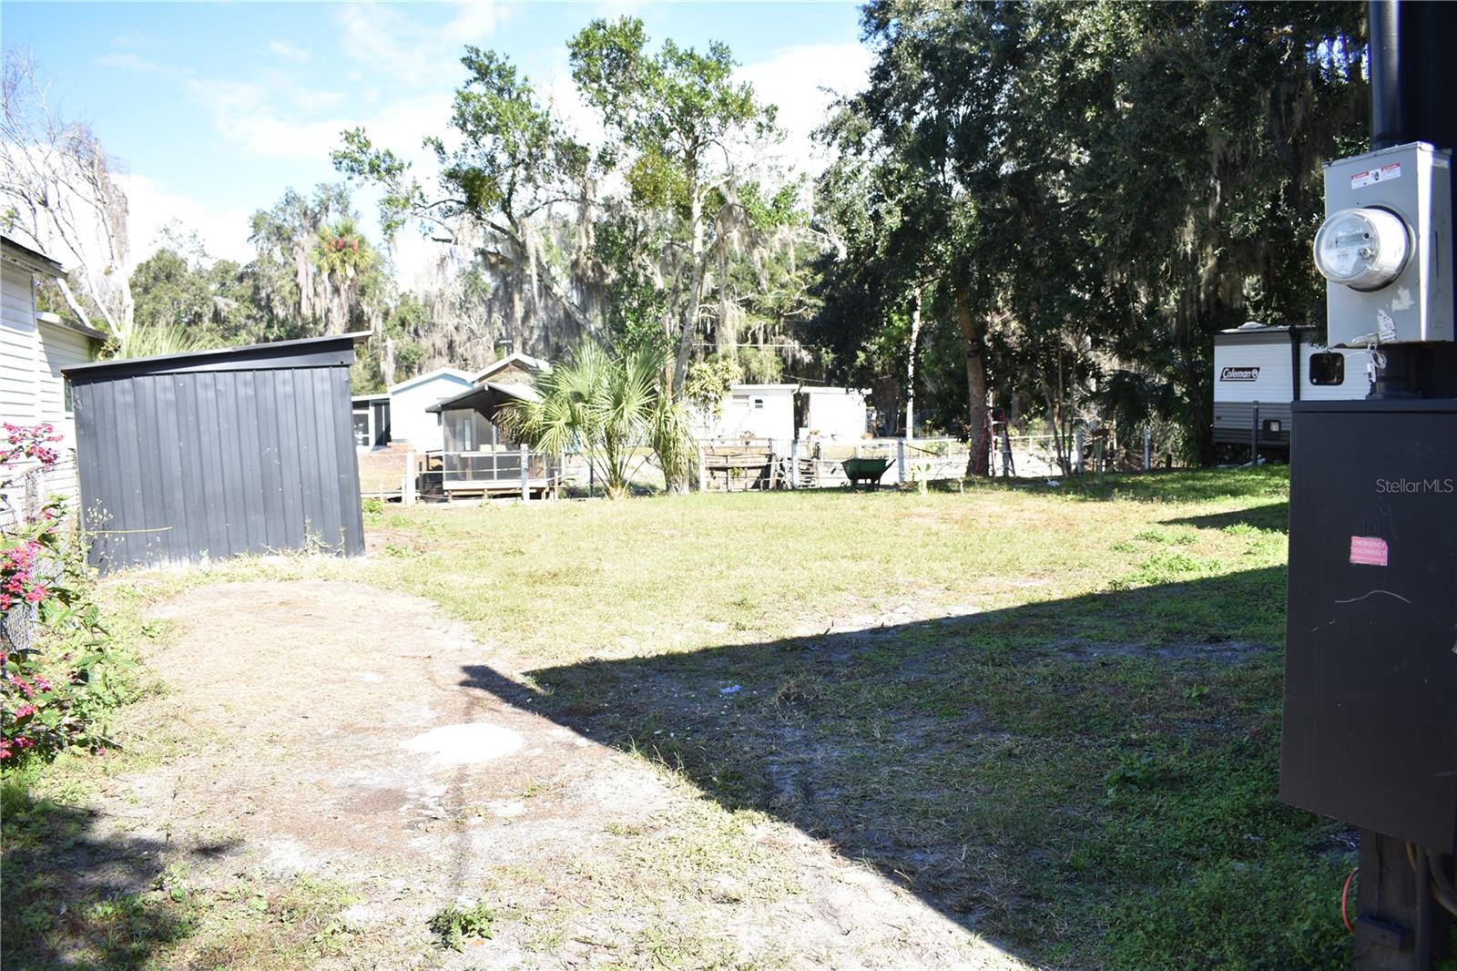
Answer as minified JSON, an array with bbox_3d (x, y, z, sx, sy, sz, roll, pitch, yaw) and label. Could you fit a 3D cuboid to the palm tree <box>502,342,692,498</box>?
[{"bbox_3d":[-2.700,-1.390,23.259,3.900,3.200,3.500,0,3,0],"label":"palm tree"}]

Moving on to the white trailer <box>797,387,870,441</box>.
[{"bbox_3d":[5.599,-3.637,58.388,3.500,3.100,4.500,-1,3,-9],"label":"white trailer"}]

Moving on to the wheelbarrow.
[{"bbox_3d":[3.104,-0.285,24.222,1.400,0.700,0.680,-3,4,-41],"label":"wheelbarrow"}]

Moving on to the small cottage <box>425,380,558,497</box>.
[{"bbox_3d":[-6.631,-1.237,30.670,3.200,3.100,4.200,-1,3,-18],"label":"small cottage"}]

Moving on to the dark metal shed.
[{"bbox_3d":[-6.348,-0.437,14.184,3.300,2.600,2.600,-4,4,-18],"label":"dark metal shed"}]

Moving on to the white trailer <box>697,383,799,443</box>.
[{"bbox_3d":[0.749,-3.506,56.392,5.600,3.100,3.200,-1,3,-9],"label":"white trailer"}]

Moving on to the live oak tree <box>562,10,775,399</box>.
[{"bbox_3d":[-1.165,-5.035,24.758,4.700,10.400,4.600,0,3,0],"label":"live oak tree"}]

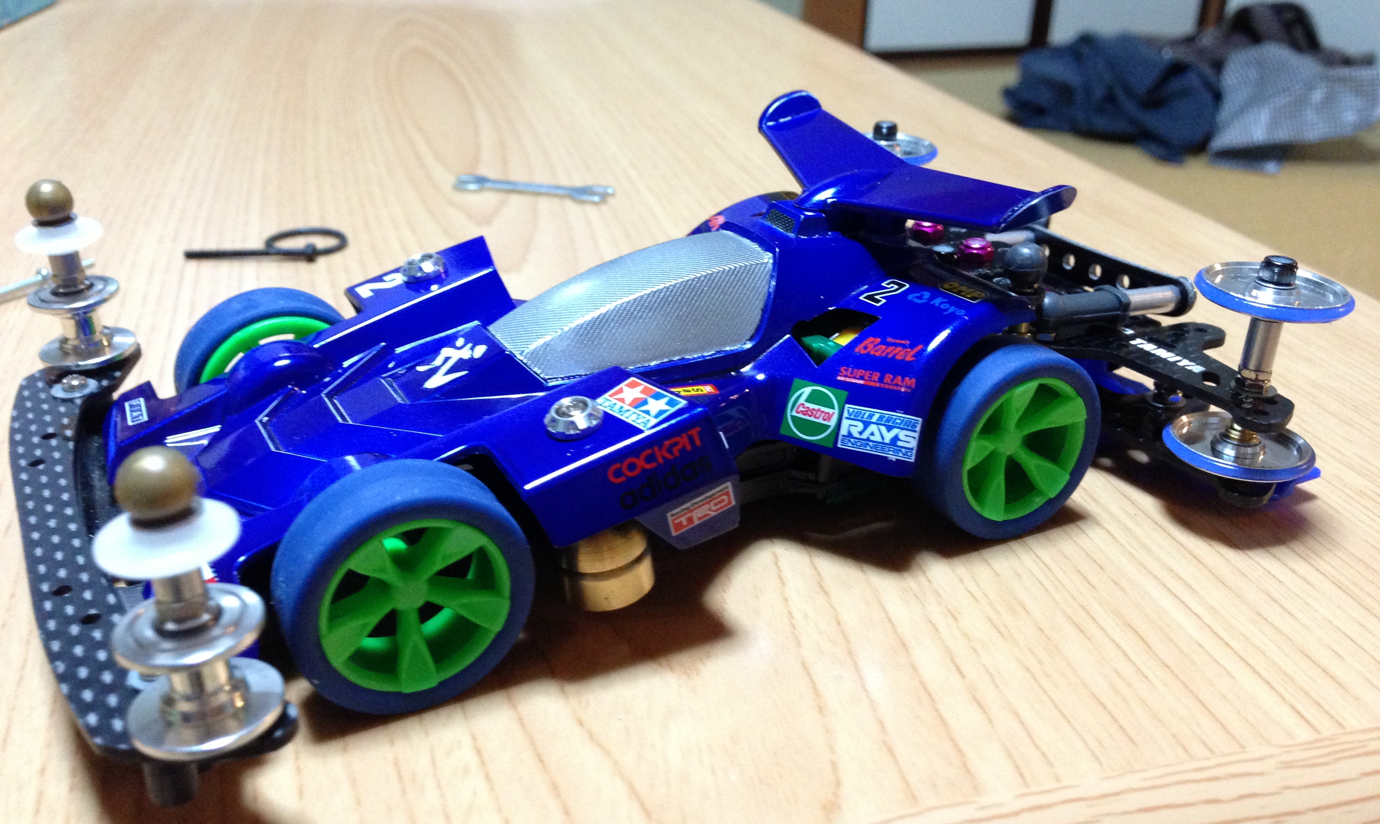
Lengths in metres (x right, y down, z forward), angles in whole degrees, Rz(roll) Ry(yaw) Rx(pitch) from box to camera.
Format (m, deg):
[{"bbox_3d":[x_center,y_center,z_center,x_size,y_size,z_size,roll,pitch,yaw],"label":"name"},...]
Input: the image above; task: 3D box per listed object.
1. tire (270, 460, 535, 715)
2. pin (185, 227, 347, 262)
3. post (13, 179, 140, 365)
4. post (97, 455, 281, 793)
[{"bbox_3d":[-0.030,0.018,0.138,0.025,0.025,0.009,-12,27,-26],"label":"tire"},{"bbox_3d":[-0.092,-0.036,0.284,0.032,0.003,0.018,0,25,-1],"label":"pin"},{"bbox_3d":[-0.087,-0.020,0.183,0.013,0.026,0.013,-15,29,-24],"label":"post"},{"bbox_3d":[-0.043,0.019,0.110,0.014,0.035,0.013,-15,27,-25],"label":"post"}]

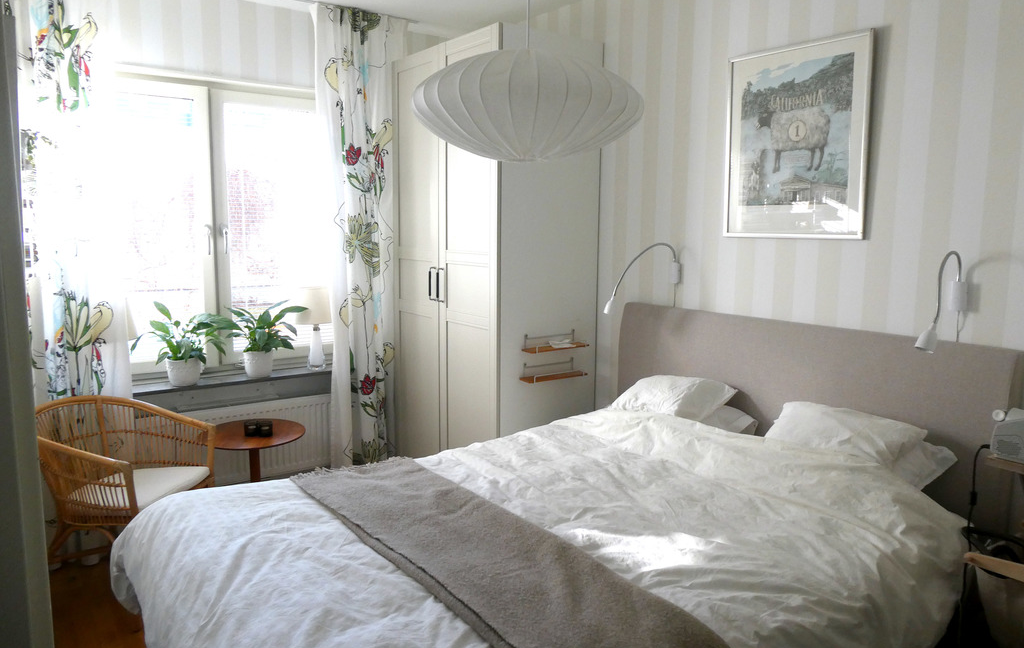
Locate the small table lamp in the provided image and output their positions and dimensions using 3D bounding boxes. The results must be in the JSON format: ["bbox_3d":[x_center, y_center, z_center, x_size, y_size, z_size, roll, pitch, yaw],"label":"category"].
[{"bbox_3d":[-1.073,0.023,3.886,0.235,0.450,0.235,-5,10,-36],"label":"small table lamp"}]

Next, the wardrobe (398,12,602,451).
[{"bbox_3d":[-0.116,-0.194,3.767,0.610,2.370,0.980,-5,10,-36],"label":"wardrobe"}]

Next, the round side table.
[{"bbox_3d":[-1.175,0.779,3.283,0.455,0.560,0.455,0,8,0],"label":"round side table"}]

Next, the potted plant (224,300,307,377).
[{"bbox_3d":[-1.287,0.082,3.702,0.400,0.390,0.350,-5,10,-36],"label":"potted plant"}]

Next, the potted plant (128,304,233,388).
[{"bbox_3d":[-1.594,0.107,3.463,0.470,0.410,0.390,-5,10,-36],"label":"potted plant"}]

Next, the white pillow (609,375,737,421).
[{"bbox_3d":[0.590,0.335,2.844,0.430,0.160,0.560,-23,20,-32],"label":"white pillow"}]

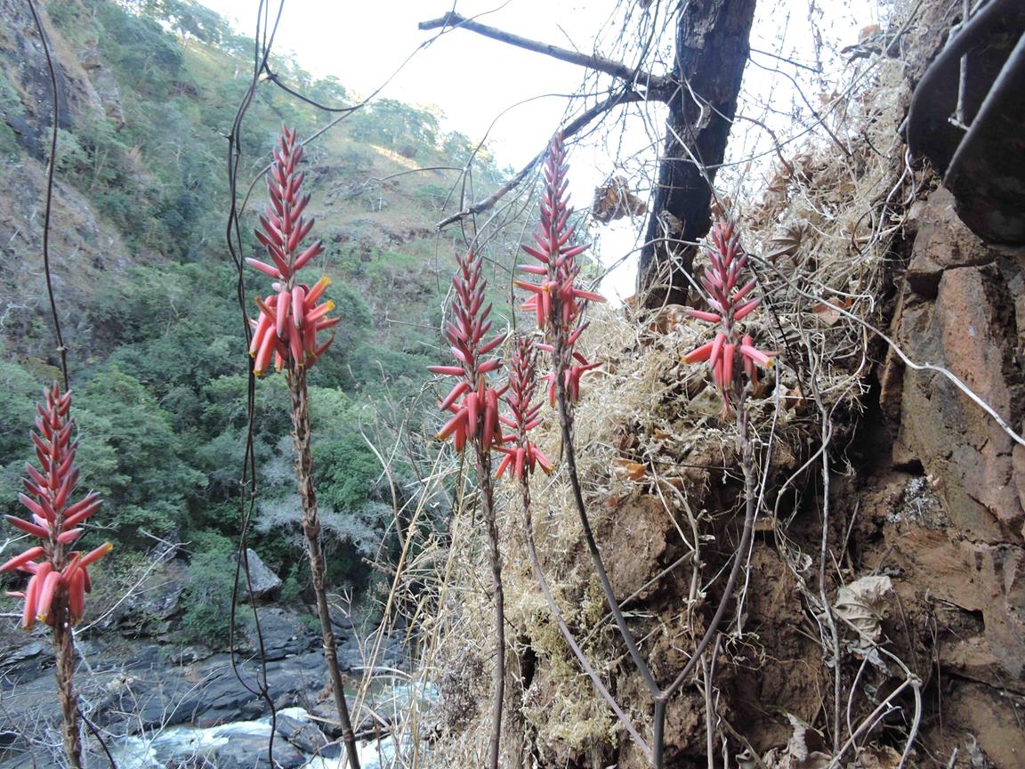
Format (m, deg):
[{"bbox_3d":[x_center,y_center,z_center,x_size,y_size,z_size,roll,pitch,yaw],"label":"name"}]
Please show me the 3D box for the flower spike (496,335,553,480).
[{"bbox_3d":[0.018,0.033,1.020,0.081,0.205,0.079,-1,2,0],"label":"flower spike"}]

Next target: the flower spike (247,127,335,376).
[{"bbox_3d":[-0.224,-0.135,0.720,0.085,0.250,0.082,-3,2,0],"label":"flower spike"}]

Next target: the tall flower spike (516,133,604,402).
[{"bbox_3d":[0.060,-0.148,0.900,0.108,0.339,0.105,-1,2,0],"label":"tall flower spike"}]

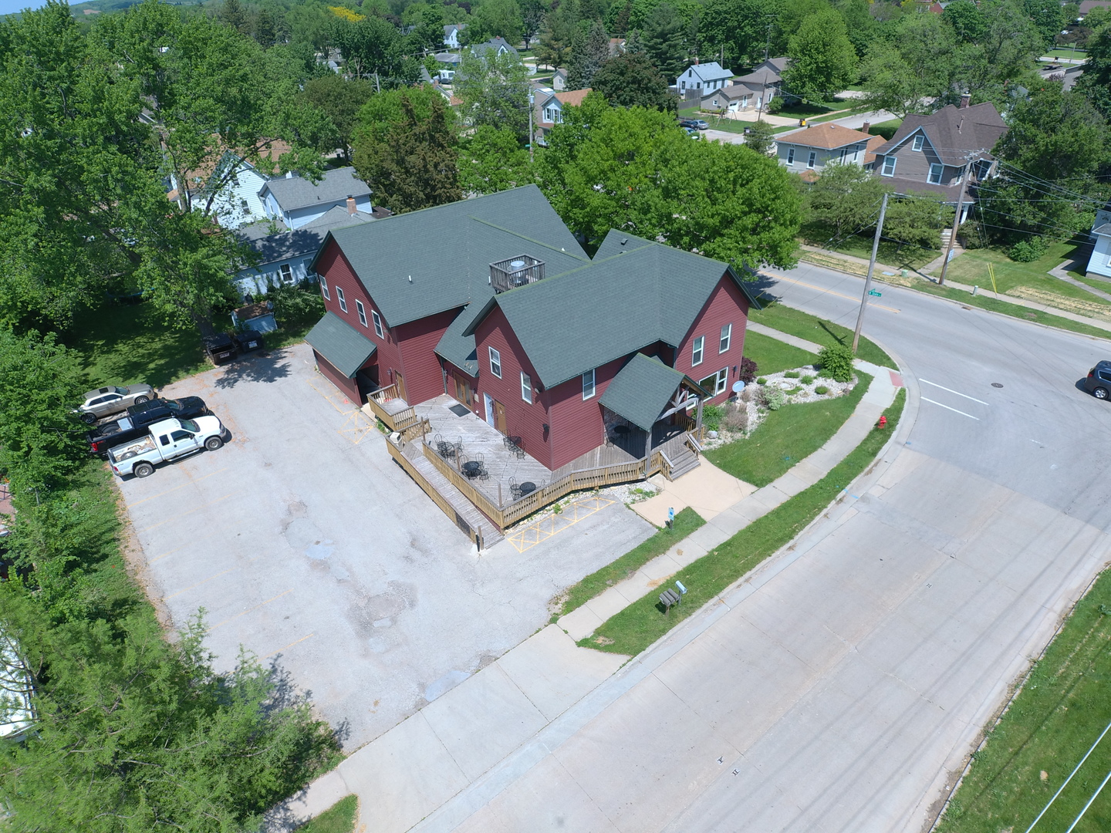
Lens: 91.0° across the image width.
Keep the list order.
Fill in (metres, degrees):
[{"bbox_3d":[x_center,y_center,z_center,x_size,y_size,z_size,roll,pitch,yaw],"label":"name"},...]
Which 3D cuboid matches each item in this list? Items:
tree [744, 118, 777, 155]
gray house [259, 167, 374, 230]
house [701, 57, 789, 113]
[{"bbox_3d":[33.526,-44.811,87.357,5.200,5.600,5.200,-28,43,-30],"label":"tree"},{"bbox_3d":[-26.491,-23.149,61.625,10.000,7.500,8.300,-28,43,-30],"label":"gray house"},{"bbox_3d":[44.329,-73.397,120.749,23.000,8.000,11.000,-28,43,-30],"label":"house"}]

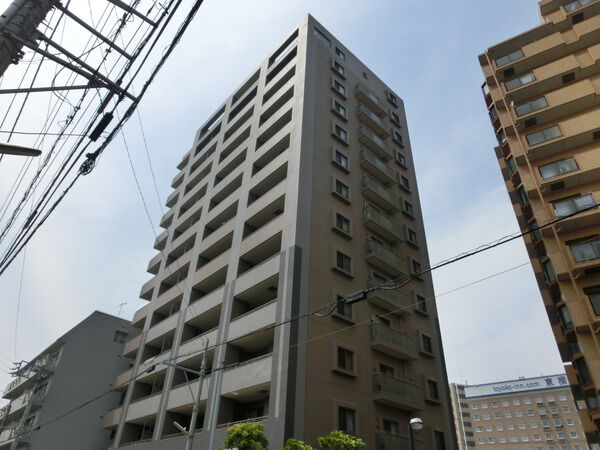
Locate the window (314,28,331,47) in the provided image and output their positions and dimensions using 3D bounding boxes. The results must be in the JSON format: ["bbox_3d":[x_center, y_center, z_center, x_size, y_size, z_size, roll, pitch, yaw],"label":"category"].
[{"bbox_3d":[2.055,-17.146,38.008,2.139,1.289,0.161,29,-43,-32],"label":"window"}]

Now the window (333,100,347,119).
[{"bbox_3d":[3.237,-9.432,33.991,1.242,1.192,0.149,30,-44,-31],"label":"window"}]

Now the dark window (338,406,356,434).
[{"bbox_3d":[2.293,9.429,20.067,1.242,1.192,0.149,30,-44,-31],"label":"dark window"}]

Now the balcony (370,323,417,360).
[{"bbox_3d":[5.617,6.987,24.824,3.675,1.311,0.656,30,-44,-31],"label":"balcony"}]

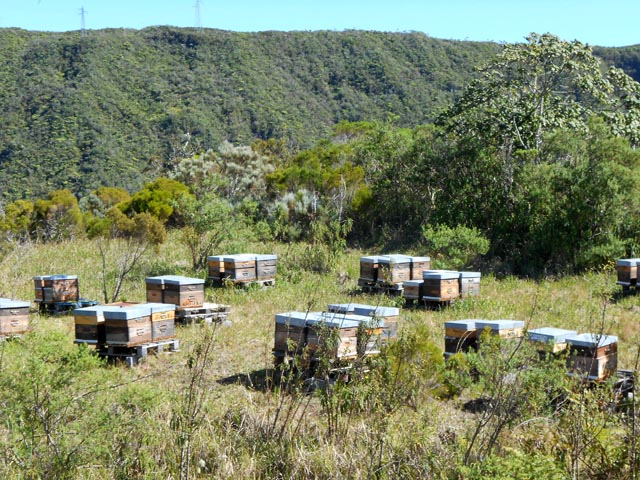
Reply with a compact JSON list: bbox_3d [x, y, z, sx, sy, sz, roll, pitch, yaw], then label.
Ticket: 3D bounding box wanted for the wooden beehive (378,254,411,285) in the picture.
[{"bbox_3d":[1.577,0.636,28.201,0.540,0.490,0.450,-4,5,-38],"label":"wooden beehive"}]

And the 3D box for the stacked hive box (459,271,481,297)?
[{"bbox_3d":[2.881,0.919,26.724,0.562,0.502,0.467,-2,2,-41],"label":"stacked hive box"}]

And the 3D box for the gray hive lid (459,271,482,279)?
[{"bbox_3d":[2.729,0.667,25.410,0.534,0.081,0.442,-2,4,-43],"label":"gray hive lid"}]

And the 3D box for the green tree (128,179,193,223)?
[{"bbox_3d":[-5.787,-1.244,48.000,2.500,2.100,2.400,-1,4,0],"label":"green tree"}]

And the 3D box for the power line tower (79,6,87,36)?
[{"bbox_3d":[-220.237,-203.803,1236.000,7.500,26.000,4.500,-2,3,-21],"label":"power line tower"}]

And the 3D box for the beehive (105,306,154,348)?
[{"bbox_3d":[-2.898,1.300,20.080,0.450,0.490,0.540,2,5,33],"label":"beehive"}]

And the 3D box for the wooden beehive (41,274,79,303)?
[{"bbox_3d":[-5.165,0.964,26.481,0.540,0.490,0.450,-4,5,-39],"label":"wooden beehive"}]

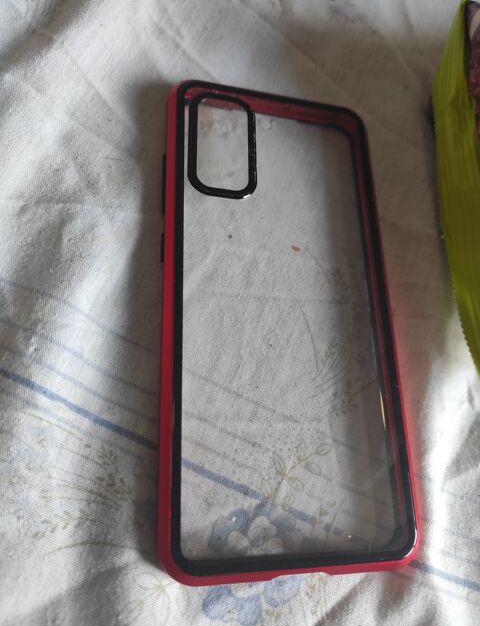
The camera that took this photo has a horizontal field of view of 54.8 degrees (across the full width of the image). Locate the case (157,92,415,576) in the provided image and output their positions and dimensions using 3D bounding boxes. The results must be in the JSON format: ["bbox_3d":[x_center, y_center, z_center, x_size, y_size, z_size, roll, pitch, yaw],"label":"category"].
[{"bbox_3d":[0.014,-0.004,0.151,0.075,0.011,0.158,3,72,-15],"label":"case"}]

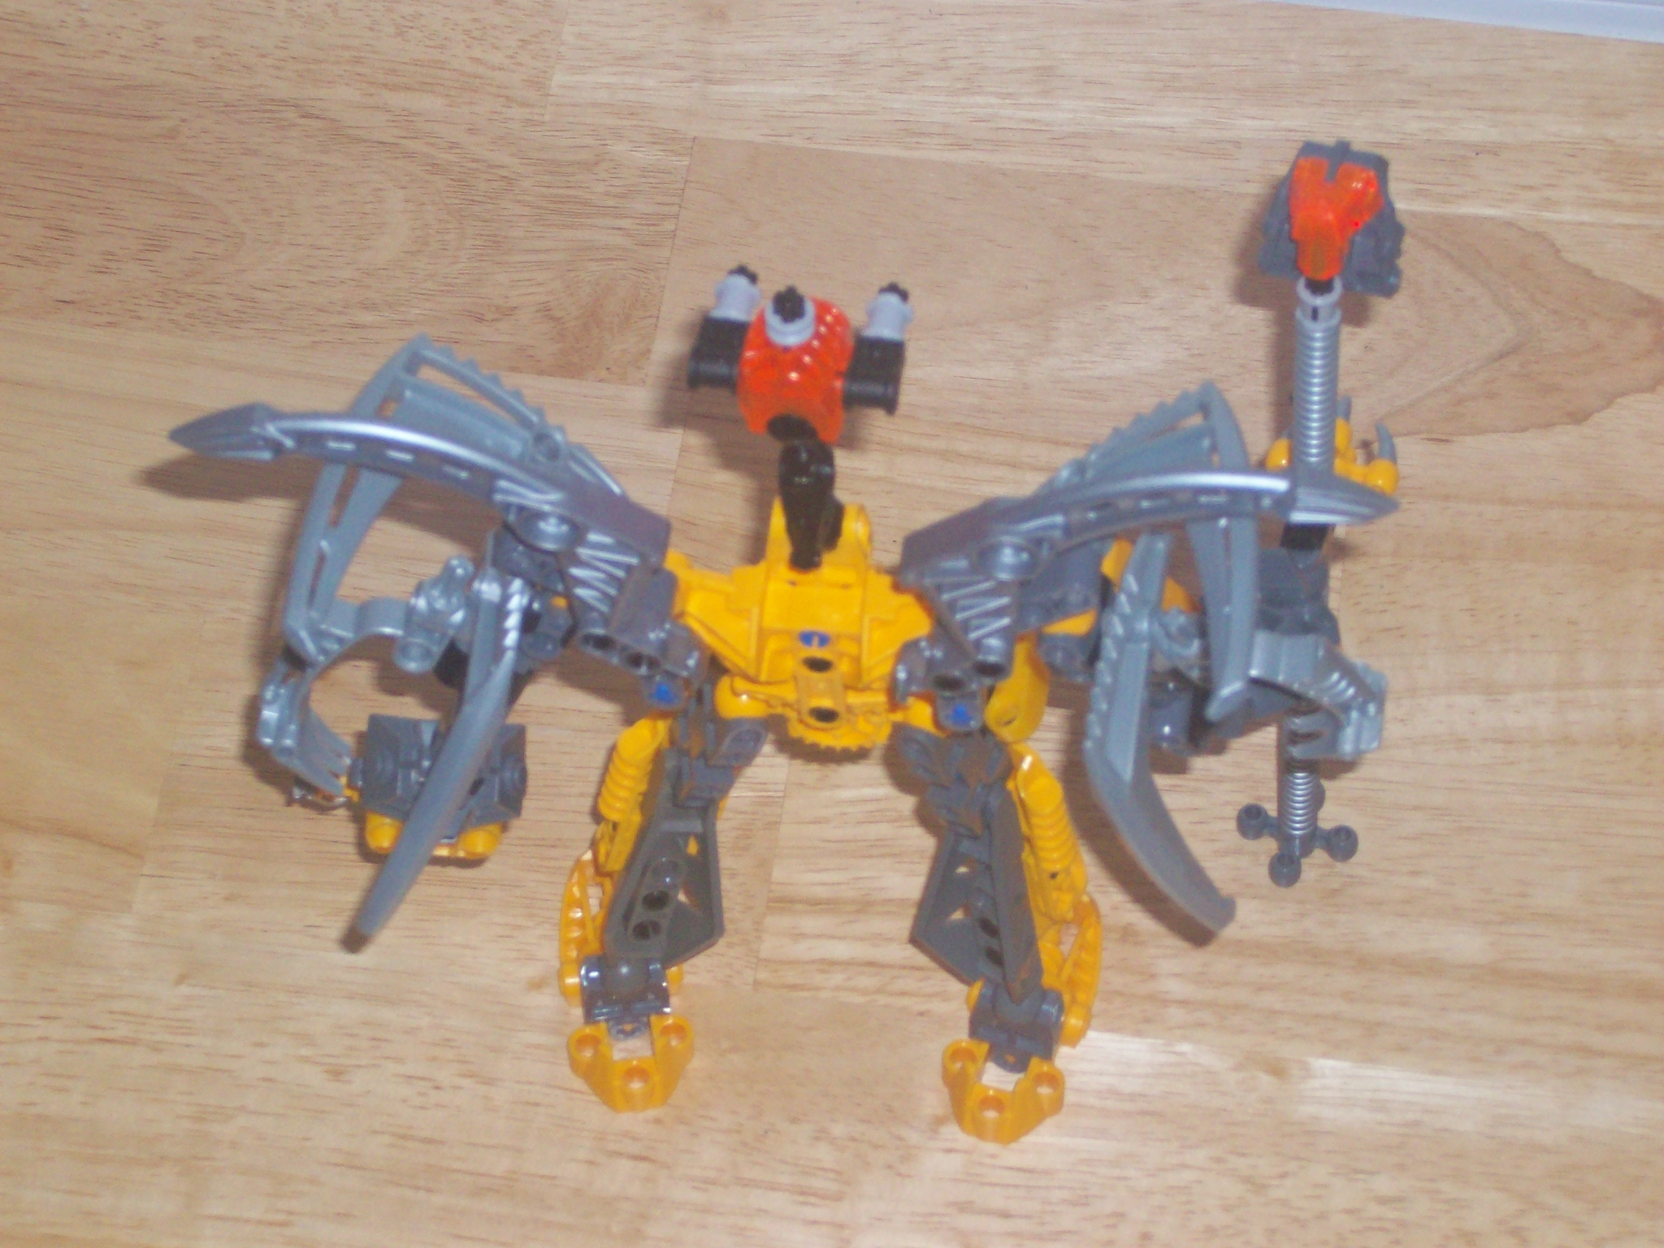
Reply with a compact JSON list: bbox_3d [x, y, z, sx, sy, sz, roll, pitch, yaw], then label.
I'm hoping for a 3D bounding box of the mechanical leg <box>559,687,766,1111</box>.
[{"bbox_3d":[-0.031,0.043,0.887,0.035,0.086,0.049,-5,56,-9],"label":"mechanical leg"}]

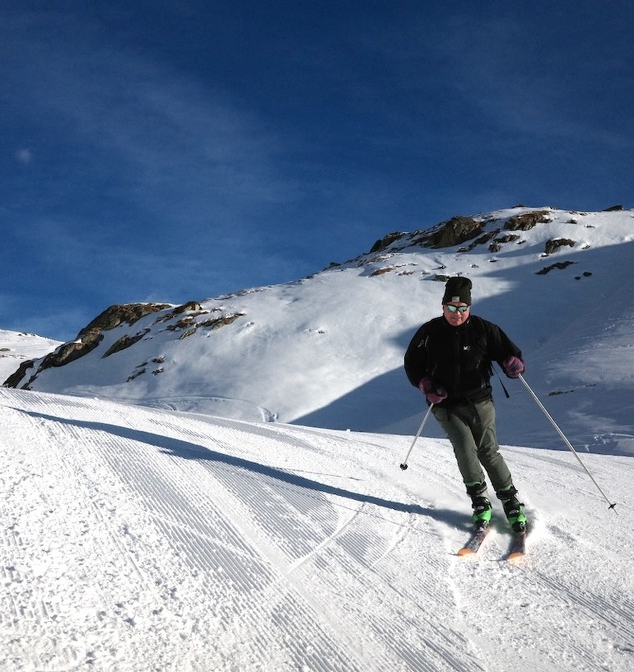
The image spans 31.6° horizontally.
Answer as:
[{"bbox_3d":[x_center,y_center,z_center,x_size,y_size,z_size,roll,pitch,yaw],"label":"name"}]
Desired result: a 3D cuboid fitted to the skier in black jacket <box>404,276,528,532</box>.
[{"bbox_3d":[0.985,0.450,7.400,0.780,1.680,0.580,-3,-2,10],"label":"skier in black jacket"}]

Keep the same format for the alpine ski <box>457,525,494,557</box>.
[{"bbox_3d":[1.122,1.180,7.360,0.120,0.090,1.620,-4,7,18],"label":"alpine ski"}]

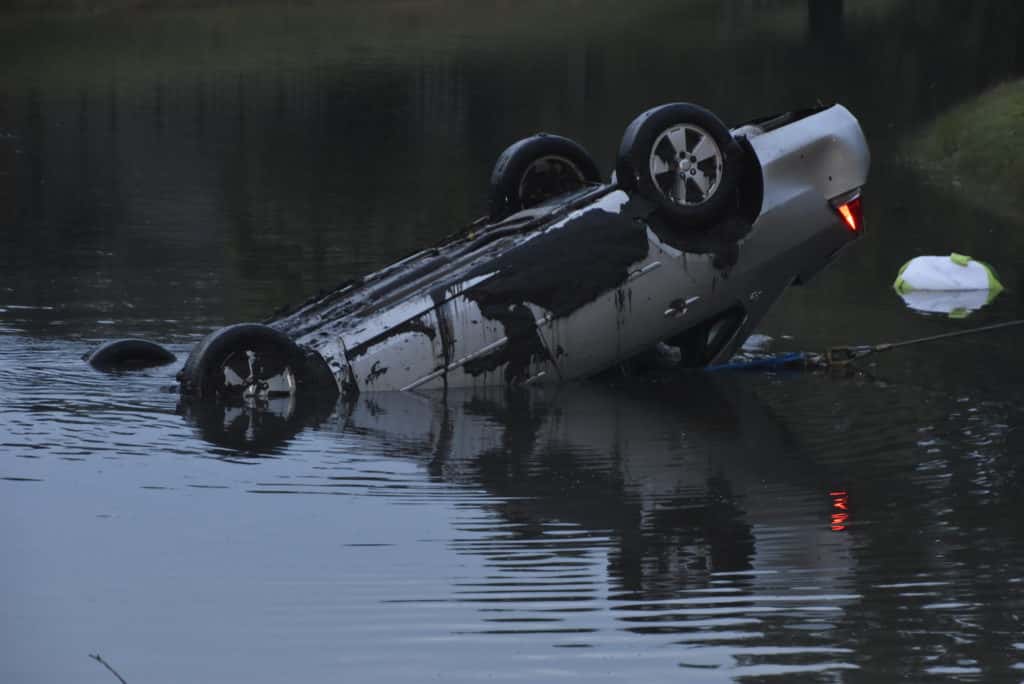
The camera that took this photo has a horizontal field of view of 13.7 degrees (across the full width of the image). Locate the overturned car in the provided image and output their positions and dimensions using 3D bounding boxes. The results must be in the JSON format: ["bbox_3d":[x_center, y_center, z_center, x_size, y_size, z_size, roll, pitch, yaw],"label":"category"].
[{"bbox_3d":[-0.335,0.022,23.300,5.080,1.490,1.850,-28,9,-25],"label":"overturned car"}]

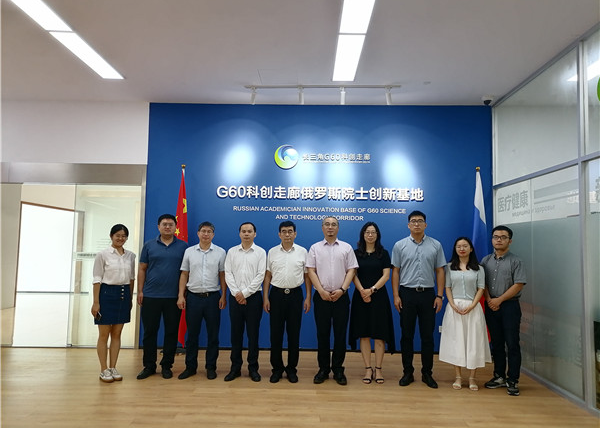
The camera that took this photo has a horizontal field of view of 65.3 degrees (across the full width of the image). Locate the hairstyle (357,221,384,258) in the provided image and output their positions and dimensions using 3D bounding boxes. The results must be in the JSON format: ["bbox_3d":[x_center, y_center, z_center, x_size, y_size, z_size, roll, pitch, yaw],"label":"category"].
[{"bbox_3d":[0.775,0.281,5.154,0.280,0.390,0.250,0,-4,7],"label":"hairstyle"}]

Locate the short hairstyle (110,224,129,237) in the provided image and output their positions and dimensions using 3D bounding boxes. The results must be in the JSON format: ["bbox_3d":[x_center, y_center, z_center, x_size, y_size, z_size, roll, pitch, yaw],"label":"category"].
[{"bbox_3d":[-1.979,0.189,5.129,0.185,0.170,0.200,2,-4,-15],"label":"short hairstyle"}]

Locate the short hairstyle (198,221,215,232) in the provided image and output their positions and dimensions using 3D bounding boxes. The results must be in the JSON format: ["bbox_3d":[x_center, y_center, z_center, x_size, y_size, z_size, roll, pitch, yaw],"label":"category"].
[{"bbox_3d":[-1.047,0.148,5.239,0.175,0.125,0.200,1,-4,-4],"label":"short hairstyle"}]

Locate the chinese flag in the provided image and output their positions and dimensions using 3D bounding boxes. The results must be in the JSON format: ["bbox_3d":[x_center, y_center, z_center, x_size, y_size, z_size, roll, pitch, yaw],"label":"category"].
[{"bbox_3d":[-1.603,0.555,6.294,0.220,2.438,0.180,1,-4,1],"label":"chinese flag"}]

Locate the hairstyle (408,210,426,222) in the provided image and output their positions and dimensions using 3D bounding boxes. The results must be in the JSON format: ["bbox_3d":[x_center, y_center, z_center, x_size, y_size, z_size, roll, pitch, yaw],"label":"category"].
[{"bbox_3d":[1.268,0.024,5.049,0.185,0.140,0.200,1,-4,5],"label":"hairstyle"}]

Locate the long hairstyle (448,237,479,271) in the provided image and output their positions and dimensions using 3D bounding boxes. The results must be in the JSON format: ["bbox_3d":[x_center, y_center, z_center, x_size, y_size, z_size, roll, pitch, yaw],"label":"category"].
[{"bbox_3d":[1.753,0.435,5.028,0.300,0.370,0.250,0,-4,15],"label":"long hairstyle"}]

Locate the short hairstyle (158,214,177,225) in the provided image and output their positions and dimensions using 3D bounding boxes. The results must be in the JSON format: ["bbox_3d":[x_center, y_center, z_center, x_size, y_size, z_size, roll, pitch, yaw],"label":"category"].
[{"bbox_3d":[-1.484,0.070,5.239,0.190,0.140,0.200,1,-4,-4],"label":"short hairstyle"}]

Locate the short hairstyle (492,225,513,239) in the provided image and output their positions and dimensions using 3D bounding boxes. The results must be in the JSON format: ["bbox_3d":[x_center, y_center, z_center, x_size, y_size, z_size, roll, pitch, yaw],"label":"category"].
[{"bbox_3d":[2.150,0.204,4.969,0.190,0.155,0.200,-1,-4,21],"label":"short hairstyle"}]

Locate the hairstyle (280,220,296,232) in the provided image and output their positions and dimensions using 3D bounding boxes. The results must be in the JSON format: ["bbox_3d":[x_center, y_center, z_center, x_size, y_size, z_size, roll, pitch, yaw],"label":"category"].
[{"bbox_3d":[-0.138,0.135,5.169,0.185,0.140,0.200,1,-4,-1],"label":"hairstyle"}]

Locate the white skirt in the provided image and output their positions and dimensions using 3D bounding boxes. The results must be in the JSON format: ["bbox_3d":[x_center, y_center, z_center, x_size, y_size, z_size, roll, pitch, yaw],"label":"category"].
[{"bbox_3d":[1.744,1.240,4.962,0.520,0.686,0.460,0,-4,13],"label":"white skirt"}]

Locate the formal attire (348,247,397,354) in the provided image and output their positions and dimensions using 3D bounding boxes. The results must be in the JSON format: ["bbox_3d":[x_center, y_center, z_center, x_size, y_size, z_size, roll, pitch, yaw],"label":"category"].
[{"bbox_3d":[0.793,0.946,5.120,0.500,1.100,0.360,1,-4,5],"label":"formal attire"}]

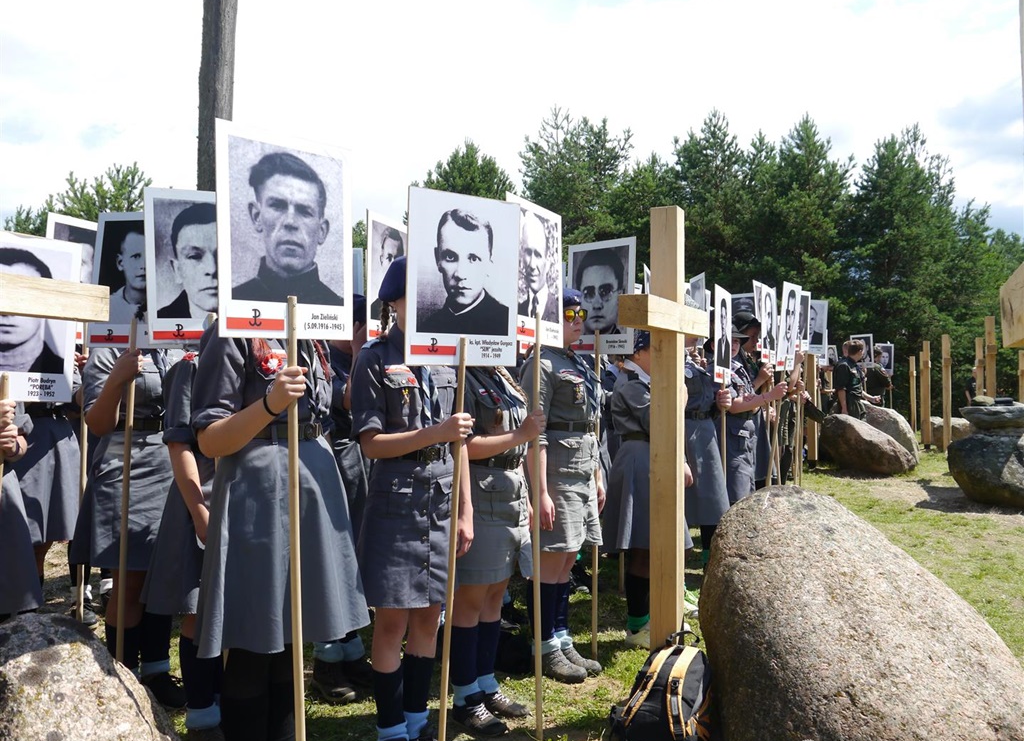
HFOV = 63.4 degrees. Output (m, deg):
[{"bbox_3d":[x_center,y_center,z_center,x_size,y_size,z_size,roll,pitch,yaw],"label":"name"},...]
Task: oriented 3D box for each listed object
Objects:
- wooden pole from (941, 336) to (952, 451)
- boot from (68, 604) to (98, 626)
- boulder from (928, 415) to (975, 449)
[{"bbox_3d":[7.400,0.396,14.100,0.135,2.020,0.135,0,-1,29],"label":"wooden pole"},{"bbox_3d":[-2.235,1.262,4.330,0.270,0.115,0.100,0,-1,44],"label":"boot"},{"bbox_3d":[8.000,1.120,15.100,0.980,0.620,0.750,0,-1,24],"label":"boulder"}]

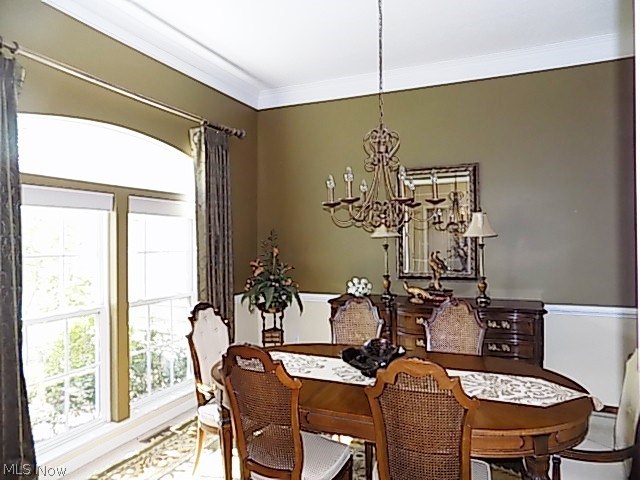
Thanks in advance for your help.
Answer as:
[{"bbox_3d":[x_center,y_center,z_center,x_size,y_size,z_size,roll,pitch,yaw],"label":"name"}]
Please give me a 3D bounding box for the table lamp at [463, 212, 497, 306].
[{"bbox_3d":[1.312,0.158,3.452,0.270,0.770,0.270,0,0,23],"label":"table lamp"}]

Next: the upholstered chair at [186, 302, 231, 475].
[{"bbox_3d":[-0.498,0.956,2.822,0.620,1.050,0.550,0,0,28],"label":"upholstered chair"}]

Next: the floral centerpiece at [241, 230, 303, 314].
[{"bbox_3d":[-0.481,0.327,4.227,0.600,0.810,0.570,0,0,0],"label":"floral centerpiece"}]

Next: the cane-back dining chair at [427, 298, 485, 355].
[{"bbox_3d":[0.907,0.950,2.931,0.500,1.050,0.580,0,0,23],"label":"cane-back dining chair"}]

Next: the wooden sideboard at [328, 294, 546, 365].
[{"bbox_3d":[0.981,1.007,3.748,1.800,0.925,0.500,0,0,23],"label":"wooden sideboard"}]

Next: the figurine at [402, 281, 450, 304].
[{"bbox_3d":[0.923,0.448,3.694,0.380,0.200,0.150,0,0,23],"label":"figurine"}]

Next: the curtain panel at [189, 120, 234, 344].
[{"bbox_3d":[-0.956,0.260,3.853,0.150,2.450,0.580,0,0,23],"label":"curtain panel"}]

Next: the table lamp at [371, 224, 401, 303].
[{"bbox_3d":[0.582,0.163,3.752,0.270,0.770,0.270,0,0,23],"label":"table lamp"}]

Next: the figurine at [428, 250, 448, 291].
[{"bbox_3d":[1.025,0.265,3.694,0.170,0.360,0.150,0,0,23],"label":"figurine"}]

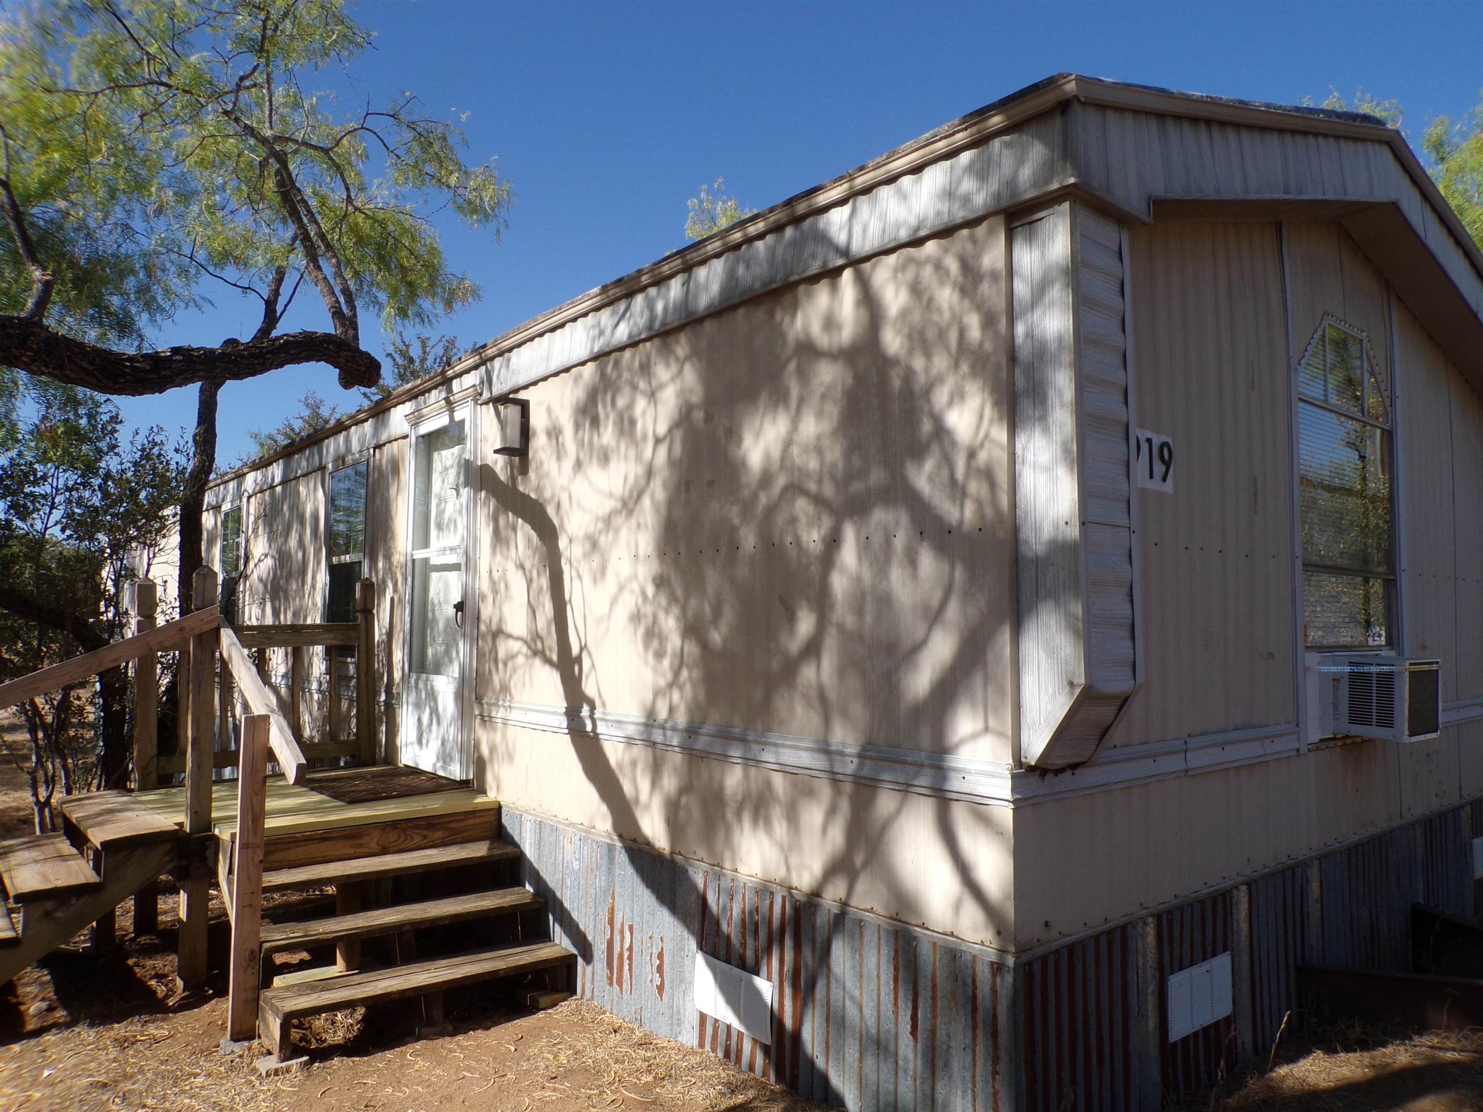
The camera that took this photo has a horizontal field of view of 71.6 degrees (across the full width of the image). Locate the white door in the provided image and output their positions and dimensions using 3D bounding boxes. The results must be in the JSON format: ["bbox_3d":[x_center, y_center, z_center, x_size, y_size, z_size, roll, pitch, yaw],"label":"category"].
[{"bbox_3d":[-1.690,0.203,5.695,0.070,1.960,0.890,3,-5,-39],"label":"white door"}]

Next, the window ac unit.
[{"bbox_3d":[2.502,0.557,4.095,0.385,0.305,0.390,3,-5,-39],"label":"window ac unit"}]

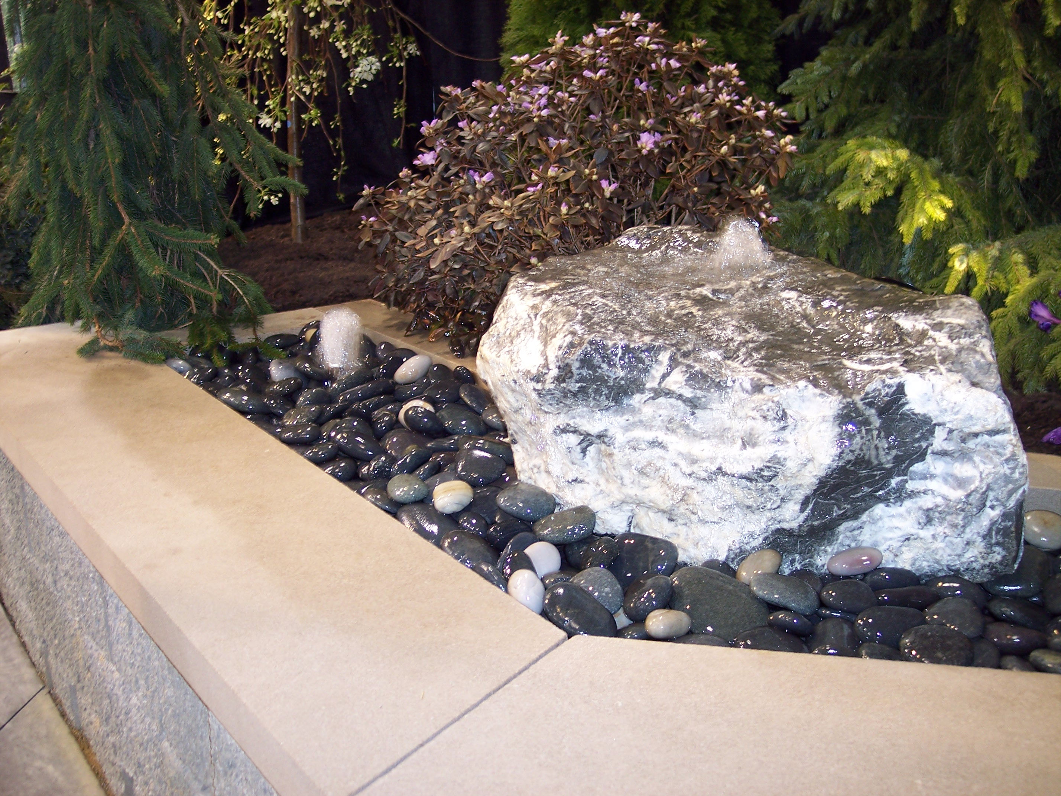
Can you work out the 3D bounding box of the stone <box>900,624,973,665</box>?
[{"bbox_3d":[0.483,0.294,1.421,0.083,0.043,0.062,4,25,21],"label":"stone"}]

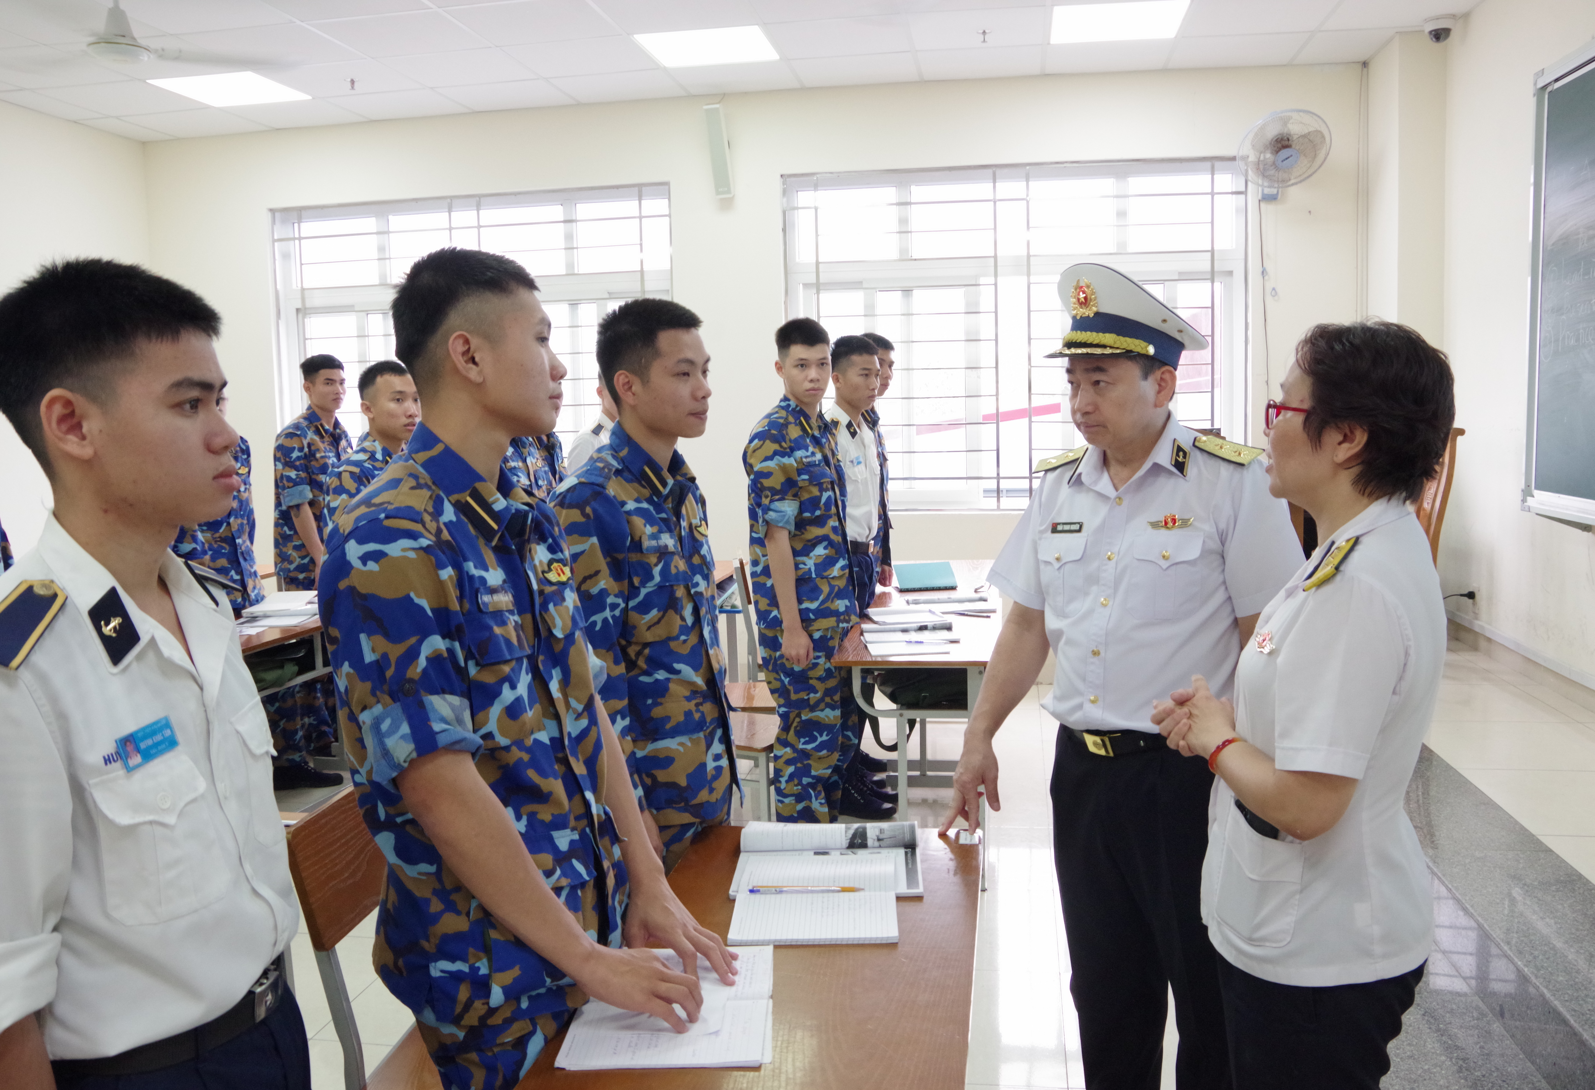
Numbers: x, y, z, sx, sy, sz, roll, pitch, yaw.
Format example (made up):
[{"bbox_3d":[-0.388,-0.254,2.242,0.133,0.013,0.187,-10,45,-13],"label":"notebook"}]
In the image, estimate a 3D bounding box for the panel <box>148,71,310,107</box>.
[{"bbox_3d":[-2.741,-2.199,5.920,0.590,0.050,0.590,0,7,9],"label":"panel"}]

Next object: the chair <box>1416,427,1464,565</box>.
[{"bbox_3d":[2.068,0.081,4.486,0.520,0.990,0.460,0,7,9],"label":"chair"}]

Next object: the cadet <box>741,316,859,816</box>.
[{"bbox_3d":[0.026,0.212,3.625,0.300,1.735,0.480,2,8,27],"label":"cadet"}]

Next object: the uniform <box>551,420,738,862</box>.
[{"bbox_3d":[-0.301,0.470,2.500,0.340,1.430,0.500,2,8,26],"label":"uniform"}]

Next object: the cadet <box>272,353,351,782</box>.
[{"bbox_3d":[-2.069,0.052,5.360,0.360,1.780,0.500,0,7,14],"label":"cadet"}]

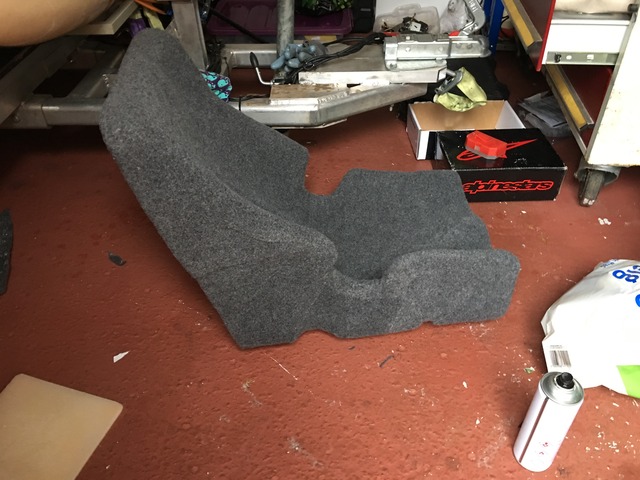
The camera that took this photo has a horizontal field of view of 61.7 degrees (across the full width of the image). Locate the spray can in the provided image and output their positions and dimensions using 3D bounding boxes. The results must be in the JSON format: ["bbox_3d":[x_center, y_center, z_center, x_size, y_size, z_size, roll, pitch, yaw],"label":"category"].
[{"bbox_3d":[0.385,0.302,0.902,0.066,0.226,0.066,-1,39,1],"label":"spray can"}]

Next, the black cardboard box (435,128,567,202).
[{"bbox_3d":[0.542,-0.233,1.659,0.323,0.112,0.239,-1,39,0],"label":"black cardboard box"}]

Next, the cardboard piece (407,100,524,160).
[{"bbox_3d":[0.494,-0.381,1.851,0.342,0.107,0.209,-2,39,-1],"label":"cardboard piece"}]

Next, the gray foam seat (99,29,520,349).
[{"bbox_3d":[0.020,-0.141,1.167,0.784,0.597,0.440,-6,39,-6],"label":"gray foam seat"}]

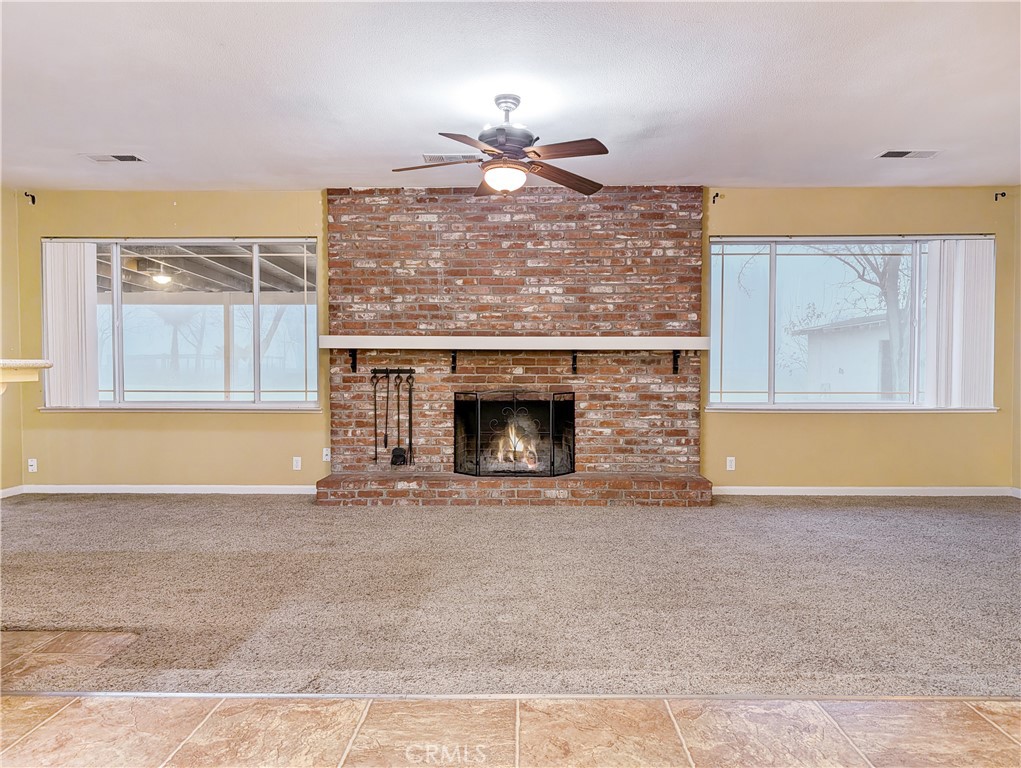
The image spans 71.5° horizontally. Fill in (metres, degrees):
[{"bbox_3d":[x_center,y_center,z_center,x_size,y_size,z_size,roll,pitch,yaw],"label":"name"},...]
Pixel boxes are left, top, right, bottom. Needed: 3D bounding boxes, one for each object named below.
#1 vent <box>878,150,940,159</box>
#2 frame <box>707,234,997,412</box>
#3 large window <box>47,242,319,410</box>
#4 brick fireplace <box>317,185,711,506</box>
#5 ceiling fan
[{"bbox_3d":[2.830,-1.619,5.031,0.410,0.025,0.205,0,1,1],"label":"vent"},{"bbox_3d":[2.869,-0.505,5.965,2.410,1.490,0.130,0,1,1],"label":"frame"},{"bbox_3d":[-2.823,-0.506,6.055,2.410,1.490,0.130,0,1,1],"label":"large window"},{"bbox_3d":[0.031,-0.345,5.764,3.120,2.590,0.500,0,1,1],"label":"brick fireplace"},{"bbox_3d":[-0.025,-1.331,4.000,1.290,0.551,1.270,0,1,1],"label":"ceiling fan"}]

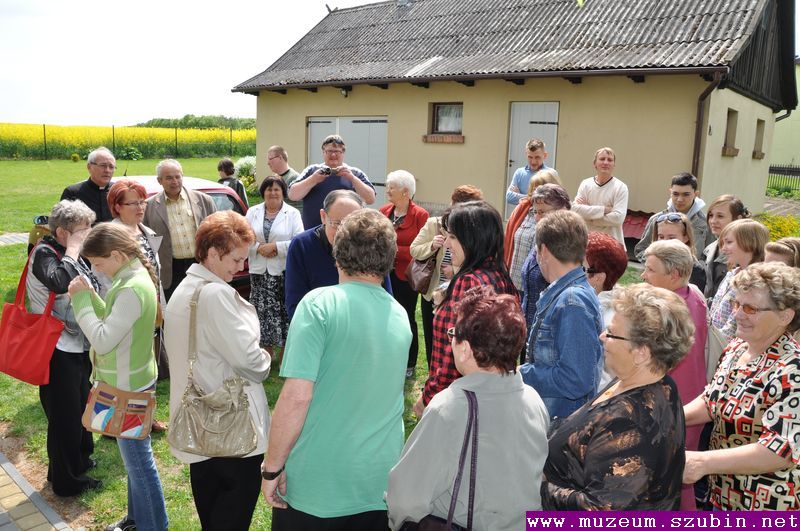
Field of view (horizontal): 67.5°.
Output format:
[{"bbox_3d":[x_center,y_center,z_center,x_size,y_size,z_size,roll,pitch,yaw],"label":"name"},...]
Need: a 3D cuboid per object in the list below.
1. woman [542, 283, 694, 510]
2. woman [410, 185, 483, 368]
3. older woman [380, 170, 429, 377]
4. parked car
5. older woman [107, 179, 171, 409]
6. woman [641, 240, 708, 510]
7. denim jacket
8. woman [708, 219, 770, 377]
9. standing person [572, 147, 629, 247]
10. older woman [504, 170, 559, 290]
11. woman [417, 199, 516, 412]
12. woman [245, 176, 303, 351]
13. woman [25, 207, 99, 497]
[{"bbox_3d":[0.600,0.819,1.735,0.430,1.580,0.530,6,13,17],"label":"woman"},{"bbox_3d":[0.489,0.111,5.045,0.560,1.570,0.380,1,12,-3],"label":"woman"},{"bbox_3d":[0.034,0.099,4.806,0.500,1.650,0.340,9,14,30],"label":"older woman"},{"bbox_3d":[-3.050,-0.405,7.200,1.660,1.430,3.850,-6,14,-34],"label":"parked car"},{"bbox_3d":[-1.661,0.278,3.787,0.360,1.630,0.500,6,13,19],"label":"older woman"},{"bbox_3d":[1.202,0.646,2.839,0.360,1.550,0.500,5,12,14],"label":"woman"},{"bbox_3d":[0.636,0.299,2.360,0.370,0.610,0.480,4,12,11],"label":"denim jacket"},{"bbox_3d":[1.809,0.527,3.362,0.340,1.580,0.480,4,12,8],"label":"woman"},{"bbox_3d":[1.880,-0.238,5.784,0.550,1.770,0.360,6,13,16],"label":"standing person"},{"bbox_3d":[0.943,0.158,4.219,0.360,1.650,0.520,-9,16,-43],"label":"older woman"},{"bbox_3d":[0.265,0.558,2.591,0.400,1.670,0.480,8,13,26],"label":"woman"},{"bbox_3d":[-1.033,0.084,4.863,0.500,1.580,0.320,3,12,3],"label":"woman"},{"bbox_3d":[-1.745,0.437,3.152,0.420,1.550,0.500,-6,14,-34],"label":"woman"}]

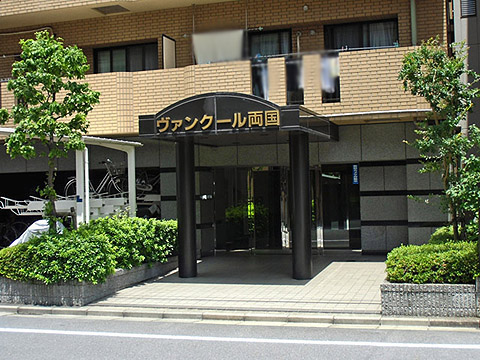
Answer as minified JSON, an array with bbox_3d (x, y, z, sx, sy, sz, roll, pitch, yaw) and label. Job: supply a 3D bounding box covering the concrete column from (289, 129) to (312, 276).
[{"bbox_3d":[1.075,0.443,12.694,0.320,2.583,0.320,-2,-2,18],"label":"concrete column"}]

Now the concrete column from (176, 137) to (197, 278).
[{"bbox_3d":[-0.982,0.499,13.370,0.320,2.582,0.320,-1,-2,0],"label":"concrete column"}]

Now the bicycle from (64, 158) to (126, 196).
[{"bbox_3d":[-3.215,0.065,16.433,1.800,1.100,0.570,-2,-2,18],"label":"bicycle"}]

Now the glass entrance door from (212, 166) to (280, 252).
[{"bbox_3d":[0.194,0.657,16.507,1.632,1.909,0.090,-2,-2,18],"label":"glass entrance door"}]

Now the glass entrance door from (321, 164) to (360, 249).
[{"bbox_3d":[2.210,0.592,15.844,0.873,1.866,0.090,-2,-2,18],"label":"glass entrance door"}]

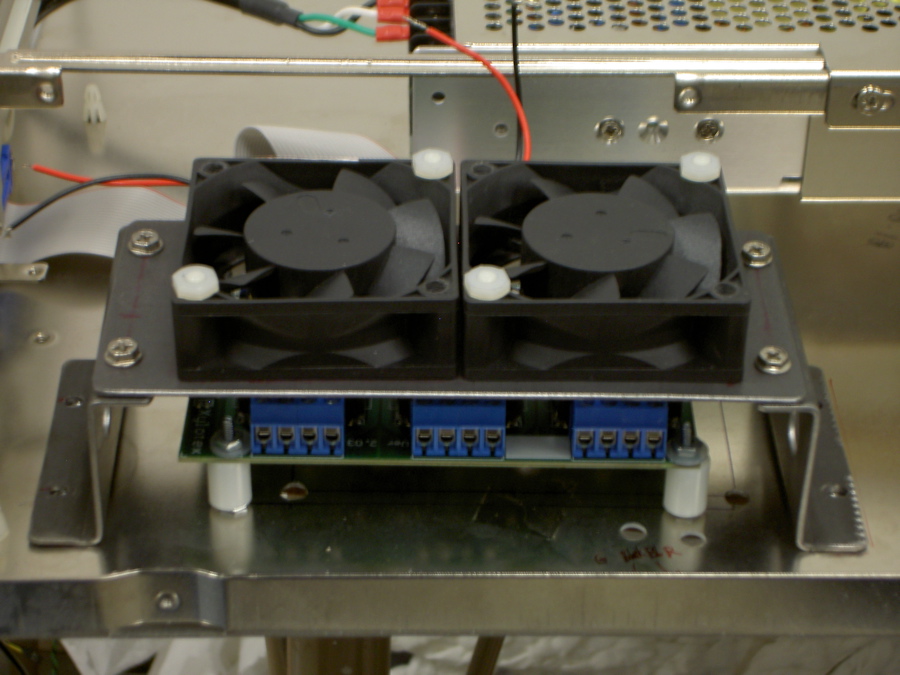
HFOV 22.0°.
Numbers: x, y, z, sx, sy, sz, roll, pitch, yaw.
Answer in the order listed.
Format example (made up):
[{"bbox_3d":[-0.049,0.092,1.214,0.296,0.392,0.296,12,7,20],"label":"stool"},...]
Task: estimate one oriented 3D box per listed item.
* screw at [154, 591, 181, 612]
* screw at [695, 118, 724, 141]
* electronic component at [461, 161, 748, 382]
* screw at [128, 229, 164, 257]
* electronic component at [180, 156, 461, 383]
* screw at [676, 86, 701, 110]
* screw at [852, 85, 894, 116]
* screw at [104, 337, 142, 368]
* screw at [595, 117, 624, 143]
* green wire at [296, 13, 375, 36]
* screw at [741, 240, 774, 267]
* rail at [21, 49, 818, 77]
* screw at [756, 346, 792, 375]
[{"bbox_3d":[-0.063,0.059,0.516,0.005,0.005,0.002,0,34,-1],"label":"screw"},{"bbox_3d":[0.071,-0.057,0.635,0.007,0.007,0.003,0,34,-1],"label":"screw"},{"bbox_3d":[0.033,-0.015,0.517,0.060,0.020,0.060,0,34,-1],"label":"electronic component"},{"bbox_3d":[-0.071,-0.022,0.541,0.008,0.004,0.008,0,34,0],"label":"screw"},{"bbox_3d":[-0.029,-0.016,0.517,0.060,0.020,0.060,0,34,-1],"label":"electronic component"},{"bbox_3d":[0.064,-0.064,0.619,0.006,0.006,0.003,0,34,-1],"label":"screw"},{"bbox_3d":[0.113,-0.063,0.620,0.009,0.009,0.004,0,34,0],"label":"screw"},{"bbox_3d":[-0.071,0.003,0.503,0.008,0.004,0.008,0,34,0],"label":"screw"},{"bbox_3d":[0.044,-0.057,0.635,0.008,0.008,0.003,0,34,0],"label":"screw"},{"bbox_3d":[-0.032,-0.088,0.651,0.022,0.004,0.004,9,35,12],"label":"green wire"},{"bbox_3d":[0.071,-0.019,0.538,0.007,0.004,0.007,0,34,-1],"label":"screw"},{"bbox_3d":[-0.009,-0.073,0.617,0.219,0.004,0.007,0,34,0],"label":"rail"},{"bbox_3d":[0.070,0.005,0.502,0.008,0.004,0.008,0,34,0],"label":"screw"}]

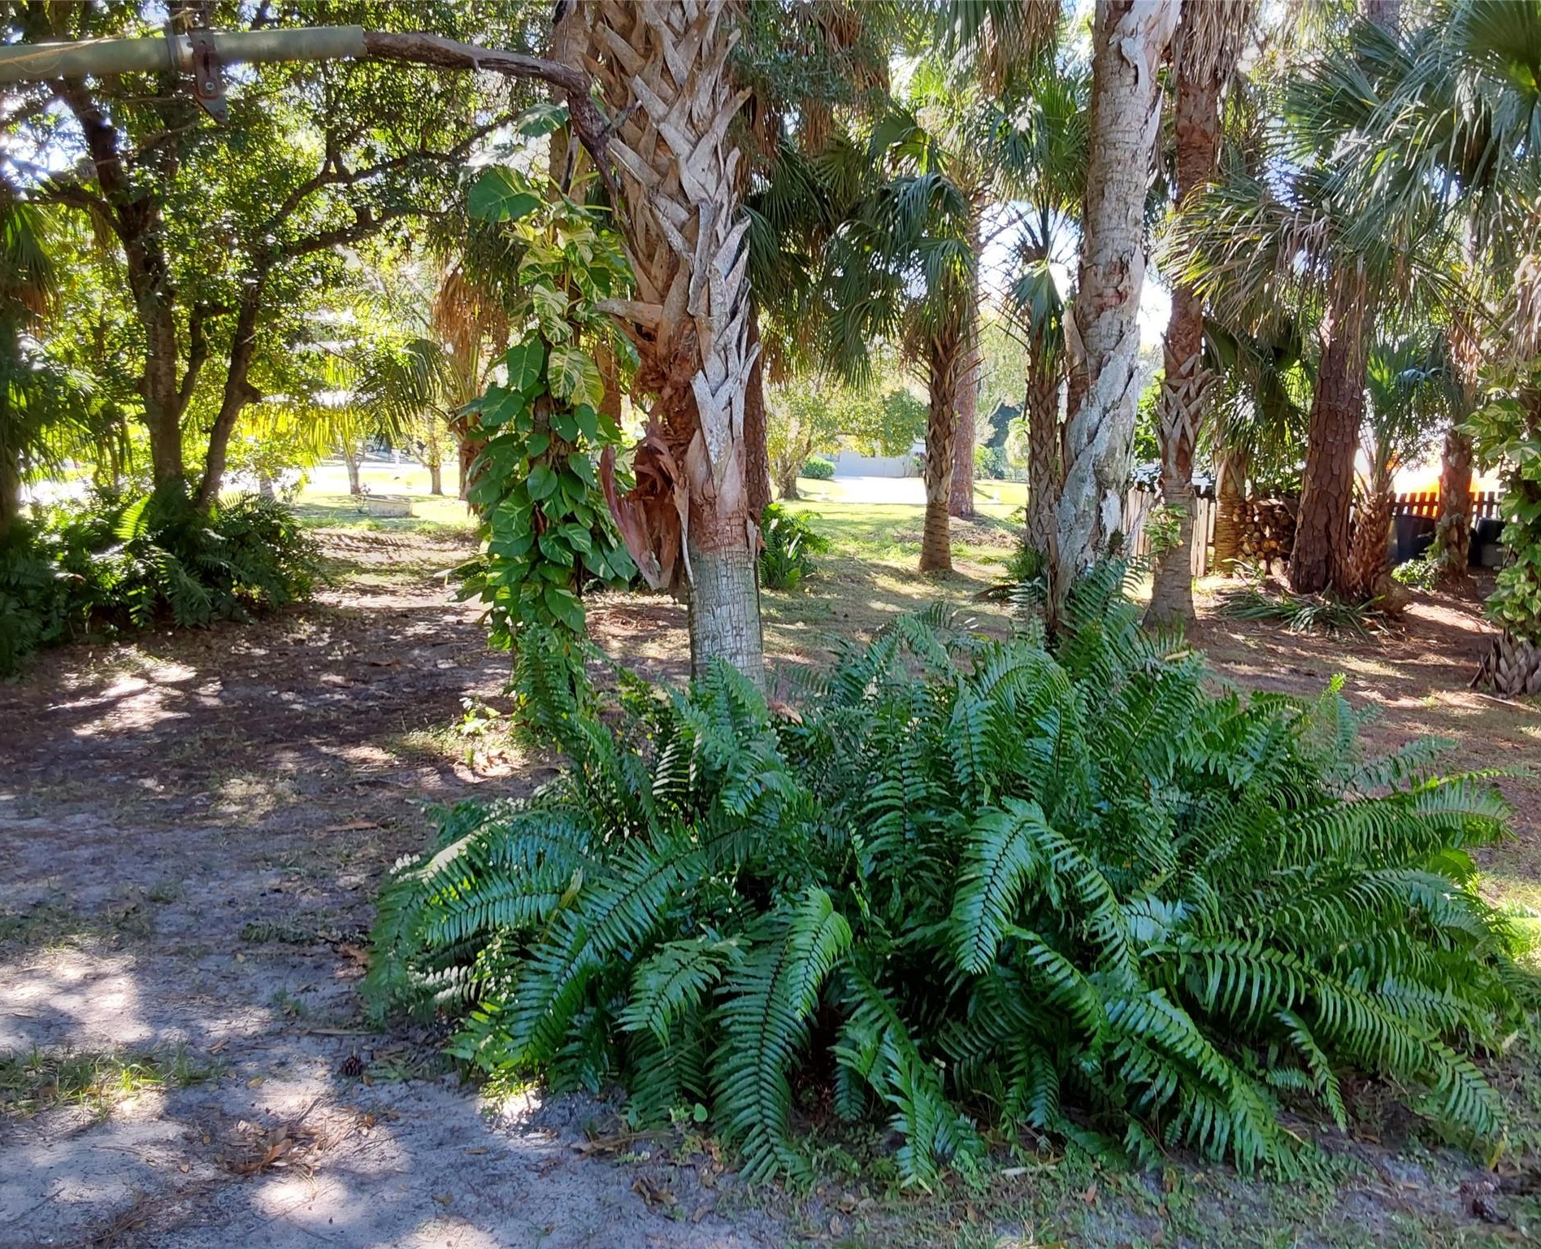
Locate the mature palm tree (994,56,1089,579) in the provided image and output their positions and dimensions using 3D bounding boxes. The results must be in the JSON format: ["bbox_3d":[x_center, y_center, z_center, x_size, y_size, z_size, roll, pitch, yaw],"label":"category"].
[{"bbox_3d":[2.830,-3.021,13.927,1.250,5.274,1.250,0,7,0],"label":"mature palm tree"}]

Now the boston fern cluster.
[{"bbox_3d":[0.440,0.496,3.715,2.800,1.060,1.950,0,7,0],"label":"boston fern cluster"}]

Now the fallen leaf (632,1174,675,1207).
[{"bbox_3d":[-0.237,1.144,2.725,0.088,0.030,0.065,0,7,0],"label":"fallen leaf"}]

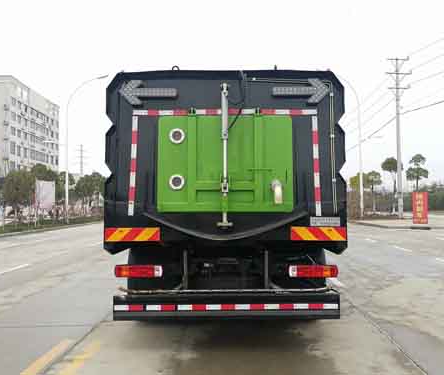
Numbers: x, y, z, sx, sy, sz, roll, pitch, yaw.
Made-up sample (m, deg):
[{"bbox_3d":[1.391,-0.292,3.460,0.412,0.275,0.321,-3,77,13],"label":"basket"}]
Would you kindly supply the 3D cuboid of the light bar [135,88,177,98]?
[{"bbox_3d":[-0.697,-0.986,4.090,0.430,0.095,0.060,0,-2,1],"label":"light bar"}]

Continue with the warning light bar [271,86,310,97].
[{"bbox_3d":[0.729,-1.007,4.090,0.400,0.095,0.060,0,-2,1],"label":"warning light bar"}]

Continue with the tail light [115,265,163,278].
[{"bbox_3d":[-0.870,0.881,4.090,0.510,0.130,0.090,0,-2,1],"label":"tail light"}]

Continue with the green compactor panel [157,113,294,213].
[{"bbox_3d":[0.037,-0.251,4.080,1.420,1.030,0.120,0,-2,1],"label":"green compactor panel"}]

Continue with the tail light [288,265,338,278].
[{"bbox_3d":[0.963,0.881,4.090,0.510,0.130,0.090,0,-2,1],"label":"tail light"}]

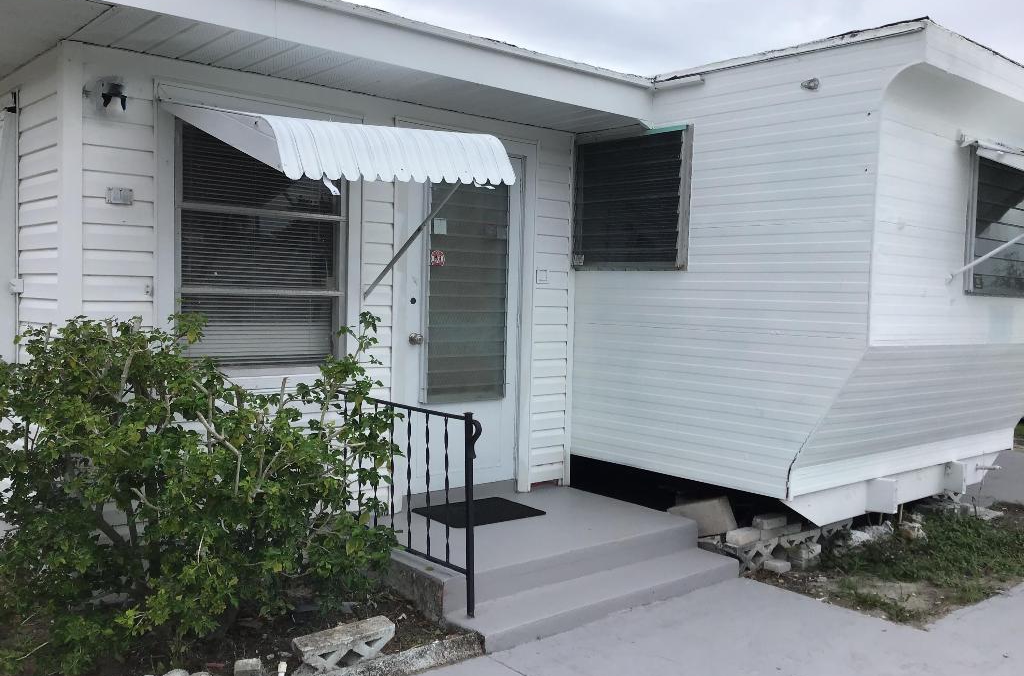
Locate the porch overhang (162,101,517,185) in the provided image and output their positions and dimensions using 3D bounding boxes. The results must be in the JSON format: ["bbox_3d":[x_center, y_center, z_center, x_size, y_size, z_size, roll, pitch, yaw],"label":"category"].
[{"bbox_3d":[-0.805,-0.857,4.106,1.098,0.427,1.235,-1,4,-41],"label":"porch overhang"}]

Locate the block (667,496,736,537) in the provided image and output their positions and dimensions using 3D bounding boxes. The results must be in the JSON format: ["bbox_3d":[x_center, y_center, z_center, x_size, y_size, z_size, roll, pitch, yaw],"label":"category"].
[{"bbox_3d":[1.105,1.061,5.362,0.096,0.188,0.394,-4,-14,-42],"label":"block"}]

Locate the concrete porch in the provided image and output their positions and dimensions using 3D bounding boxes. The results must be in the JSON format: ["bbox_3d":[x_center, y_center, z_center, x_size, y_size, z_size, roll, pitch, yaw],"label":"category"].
[{"bbox_3d":[0.109,1.155,4.956,1.815,0.253,1.403,-1,4,-41],"label":"concrete porch"}]

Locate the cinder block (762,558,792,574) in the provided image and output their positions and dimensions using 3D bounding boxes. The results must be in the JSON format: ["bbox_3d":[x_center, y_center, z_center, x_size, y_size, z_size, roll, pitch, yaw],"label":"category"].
[{"bbox_3d":[1.514,1.289,5.201,0.125,0.052,0.105,-1,4,-41],"label":"cinder block"}]

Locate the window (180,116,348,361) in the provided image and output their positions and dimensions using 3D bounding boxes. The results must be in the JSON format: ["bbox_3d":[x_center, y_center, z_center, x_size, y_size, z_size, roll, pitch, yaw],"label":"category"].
[{"bbox_3d":[-1.244,-0.455,4.610,0.933,1.220,0.090,-1,4,-41],"label":"window"}]

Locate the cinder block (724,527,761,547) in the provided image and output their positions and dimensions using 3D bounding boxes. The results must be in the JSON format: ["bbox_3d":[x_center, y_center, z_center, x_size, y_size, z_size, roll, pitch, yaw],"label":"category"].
[{"bbox_3d":[1.303,1.118,5.171,0.205,0.060,0.085,-1,4,-41],"label":"cinder block"}]

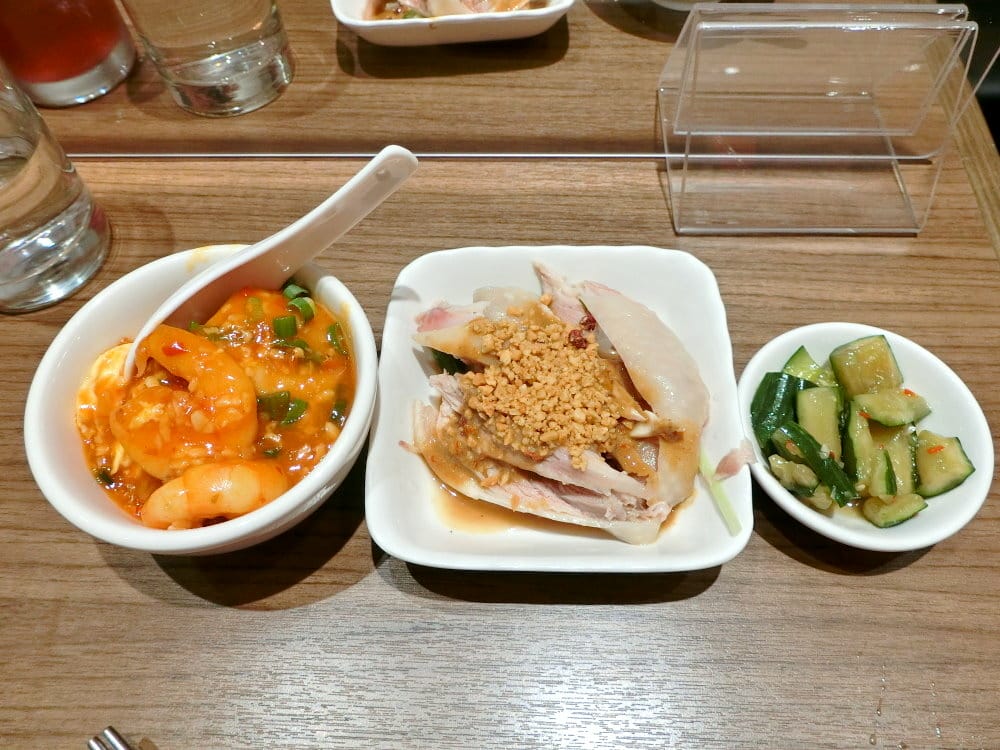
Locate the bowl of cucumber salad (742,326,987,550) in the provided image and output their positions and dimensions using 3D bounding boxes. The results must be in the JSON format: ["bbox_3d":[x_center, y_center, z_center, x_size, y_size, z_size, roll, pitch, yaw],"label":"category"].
[{"bbox_3d":[0.132,0.026,0.273,0.090,0.027,0.090,-1,61,1],"label":"bowl of cucumber salad"}]

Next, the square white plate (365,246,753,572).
[{"bbox_3d":[0.021,0.013,0.280,0.133,0.032,0.133,0,61,2],"label":"square white plate"}]

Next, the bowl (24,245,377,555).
[{"bbox_3d":[-0.100,0.014,0.271,0.117,0.053,0.117,-1,61,1],"label":"bowl"}]

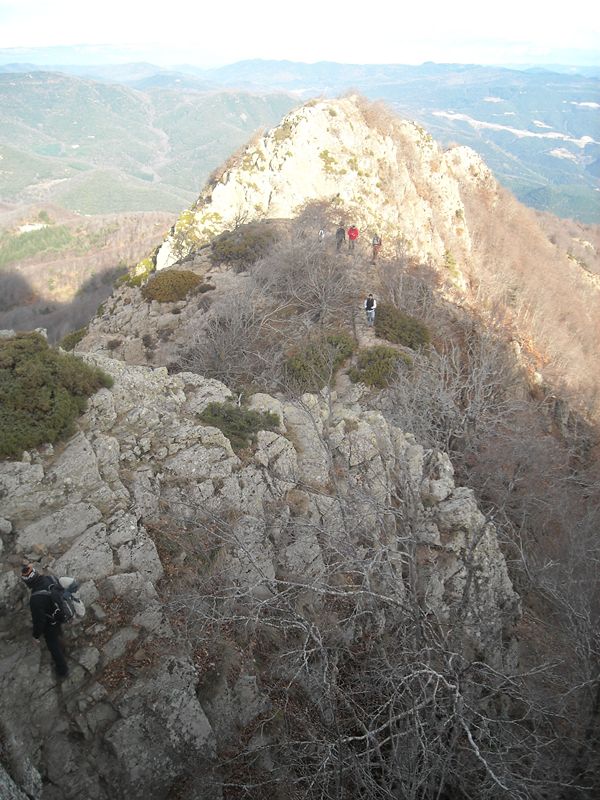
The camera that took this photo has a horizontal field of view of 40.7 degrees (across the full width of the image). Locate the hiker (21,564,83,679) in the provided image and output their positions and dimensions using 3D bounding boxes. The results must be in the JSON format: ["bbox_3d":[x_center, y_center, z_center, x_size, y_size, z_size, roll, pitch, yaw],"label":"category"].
[{"bbox_3d":[-3.183,2.808,10.300,0.750,1.680,0.580,8,25,18],"label":"hiker"}]

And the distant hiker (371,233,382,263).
[{"bbox_3d":[4.256,-8.428,45.000,0.550,1.700,0.480,2,24,5],"label":"distant hiker"}]

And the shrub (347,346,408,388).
[{"bbox_3d":[3.426,-1.440,35.300,2.500,1.150,2.200,2,24,5],"label":"shrub"}]

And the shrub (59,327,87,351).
[{"bbox_3d":[-10.125,-2.693,36.000,1.300,0.950,1.150,-7,25,-15],"label":"shrub"}]

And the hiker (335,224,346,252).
[{"bbox_3d":[2.503,-9.983,50.000,0.550,1.720,0.420,1,24,3],"label":"hiker"}]

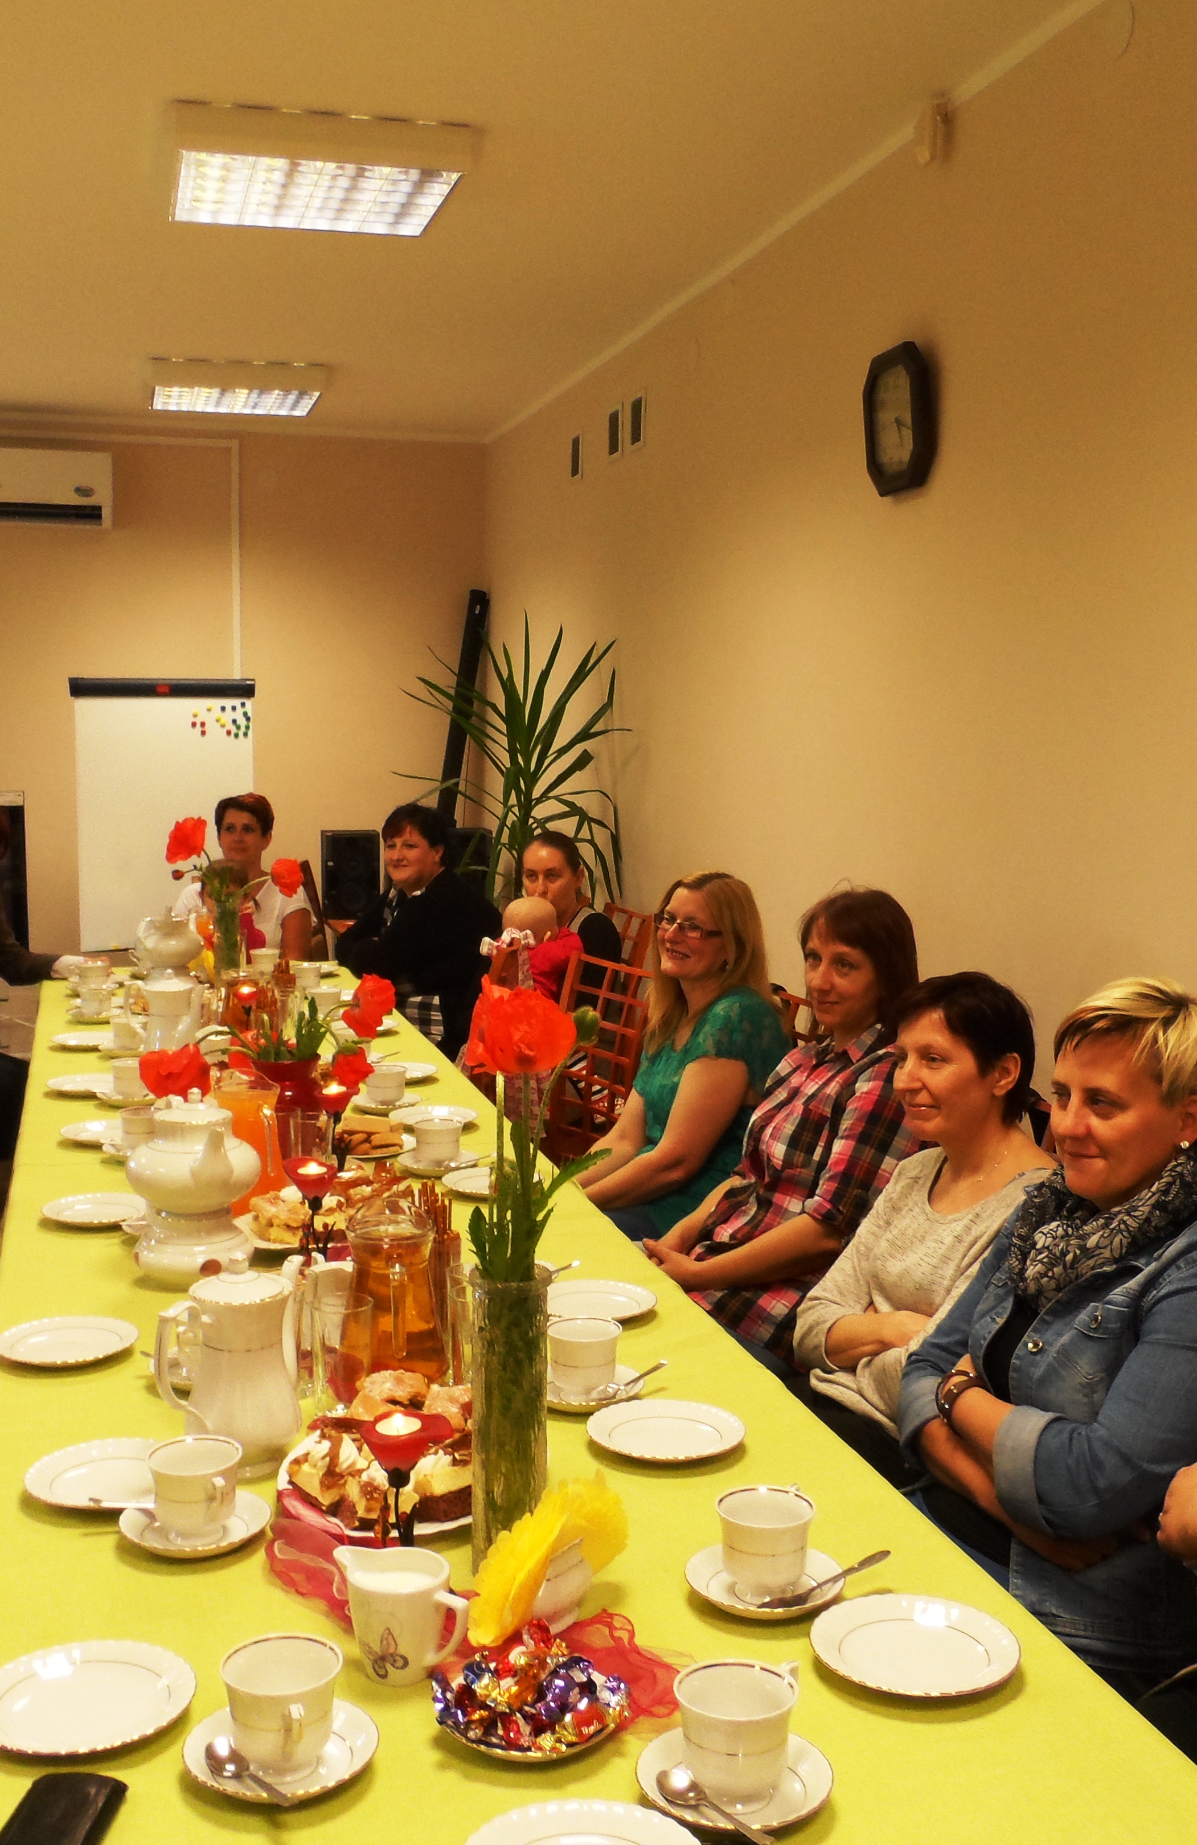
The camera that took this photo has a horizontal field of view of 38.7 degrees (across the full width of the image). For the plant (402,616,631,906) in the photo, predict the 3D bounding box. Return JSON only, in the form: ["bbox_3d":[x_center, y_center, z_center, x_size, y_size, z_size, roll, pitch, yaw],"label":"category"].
[{"bbox_3d":[-0.268,-0.105,5.801,0.760,1.850,0.760,-2,7,-17],"label":"plant"}]

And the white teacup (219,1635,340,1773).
[{"bbox_3d":[-0.224,0.574,1.226,0.086,0.077,0.105,-3,7,-22],"label":"white teacup"}]

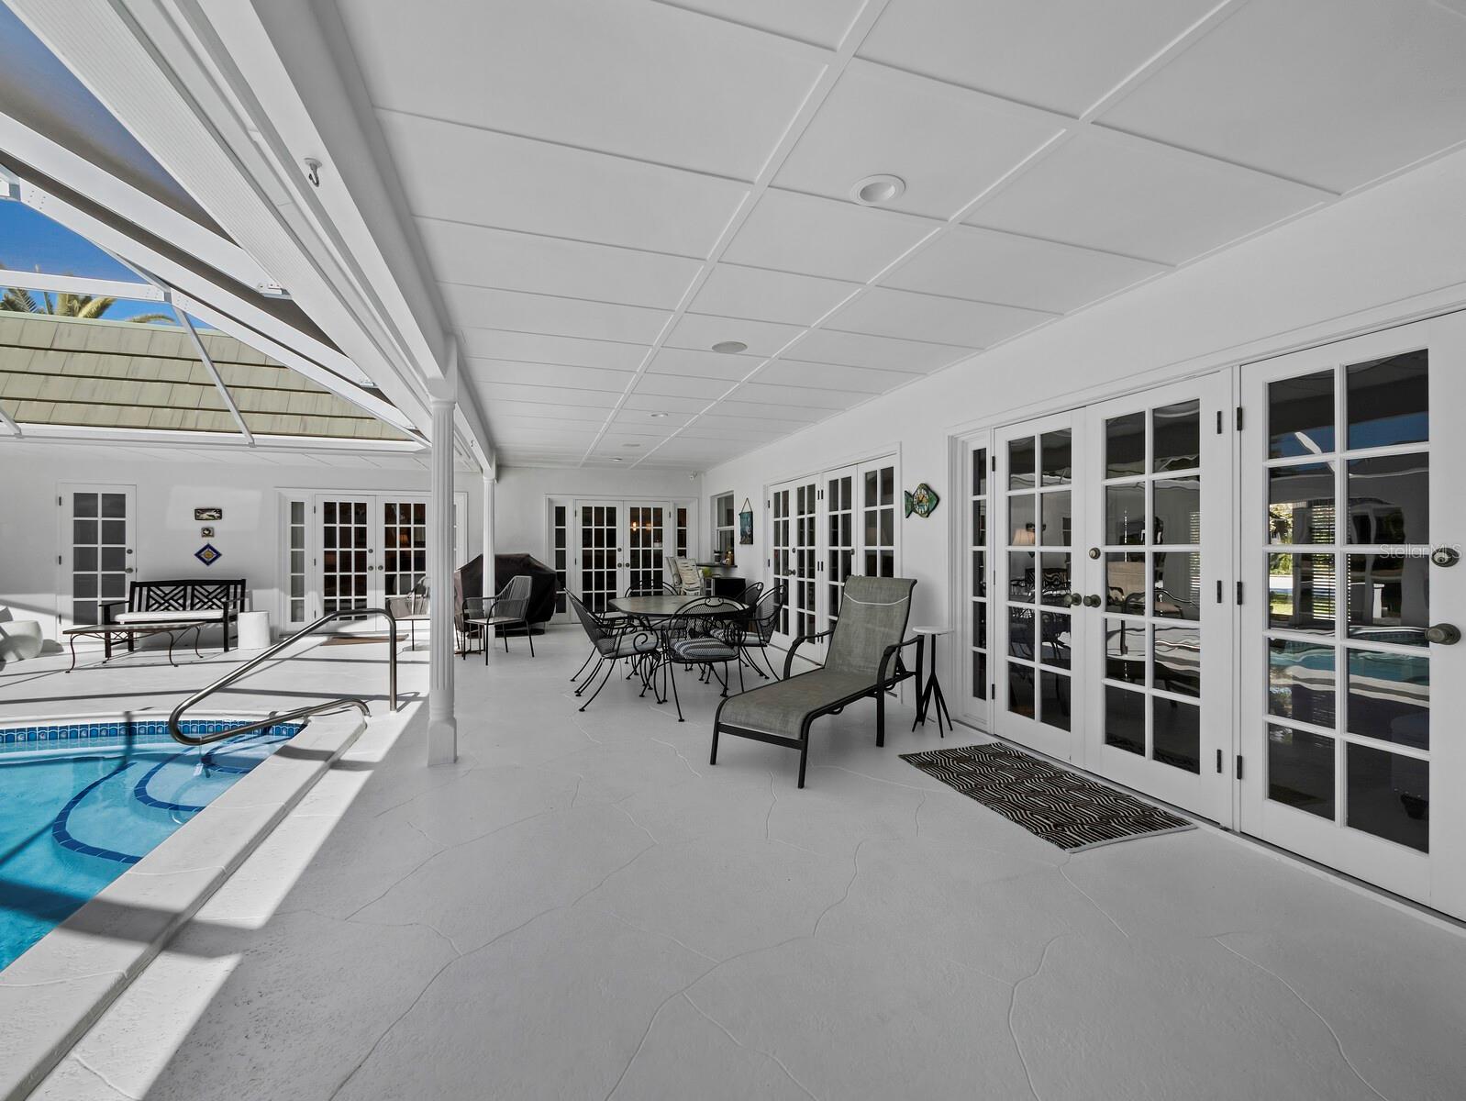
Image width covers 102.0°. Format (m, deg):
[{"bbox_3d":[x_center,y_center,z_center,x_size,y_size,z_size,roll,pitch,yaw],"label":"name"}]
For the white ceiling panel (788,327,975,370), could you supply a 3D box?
[{"bbox_3d":[0.994,-1.350,4.052,1.237,0.020,0.585,0,0,-19],"label":"white ceiling panel"}]

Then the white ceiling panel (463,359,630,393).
[{"bbox_3d":[-1.379,-1.343,4.573,1.186,0.025,0.578,-1,1,-19],"label":"white ceiling panel"}]

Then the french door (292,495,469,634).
[{"bbox_3d":[-5.252,0.187,8.802,2.310,2.030,0.100,-1,1,-19],"label":"french door"}]

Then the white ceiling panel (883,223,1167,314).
[{"bbox_3d":[1.402,-1.342,2.884,1.220,0.020,0.580,0,0,-19],"label":"white ceiling panel"}]

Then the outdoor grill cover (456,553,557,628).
[{"bbox_3d":[-3.242,0.584,8.518,1.320,1.050,0.640,-1,1,-25],"label":"outdoor grill cover"}]

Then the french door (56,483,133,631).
[{"bbox_3d":[-8.309,0.156,7.777,0.780,2.040,0.050,0,0,-19],"label":"french door"}]

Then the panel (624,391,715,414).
[{"bbox_3d":[-0.600,-1.359,5.488,0.783,0.025,0.578,-1,1,-19],"label":"panel"}]

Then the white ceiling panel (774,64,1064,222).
[{"bbox_3d":[0.584,-1.325,1.986,0.762,0.020,0.570,0,0,-19],"label":"white ceiling panel"}]

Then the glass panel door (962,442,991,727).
[{"bbox_3d":[1.709,0.231,4.096,0.050,1.970,0.265,0,0,-19],"label":"glass panel door"}]

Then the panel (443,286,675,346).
[{"bbox_3d":[-0.983,-1.334,3.410,1.186,0.025,0.578,-1,1,-19],"label":"panel"}]

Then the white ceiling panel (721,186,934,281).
[{"bbox_3d":[0.391,-1.337,2.579,0.783,0.025,0.578,-1,1,-19],"label":"white ceiling panel"}]

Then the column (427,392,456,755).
[{"bbox_3d":[-1.713,0.183,3.497,0.143,2.115,0.145,0,0,-19],"label":"column"}]

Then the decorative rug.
[{"bbox_3d":[1.538,1.227,3.095,0.710,0.012,1.205,0,0,-19],"label":"decorative rug"}]

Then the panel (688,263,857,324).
[{"bbox_3d":[0.201,-1.331,3.124,0.752,0.020,0.580,0,0,-19],"label":"panel"}]

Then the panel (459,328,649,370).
[{"bbox_3d":[-1.181,-1.339,3.991,1.186,0.025,0.578,-1,1,-19],"label":"panel"}]

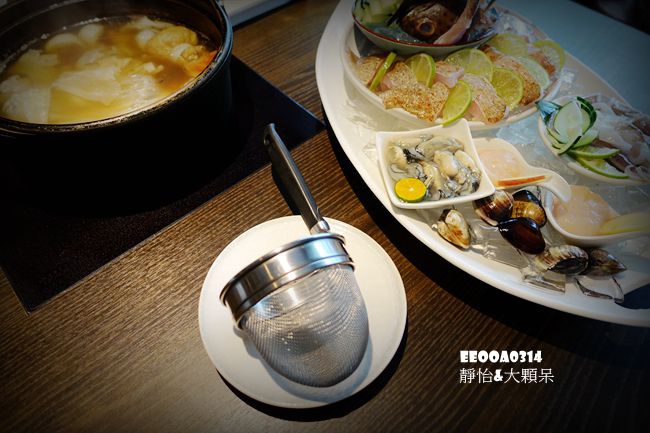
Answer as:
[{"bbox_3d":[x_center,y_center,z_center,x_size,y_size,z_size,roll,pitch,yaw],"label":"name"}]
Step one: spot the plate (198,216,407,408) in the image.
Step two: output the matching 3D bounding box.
[{"bbox_3d":[-0.017,0.071,0.353,0.164,0.018,0.164,1,54,-1],"label":"plate"}]

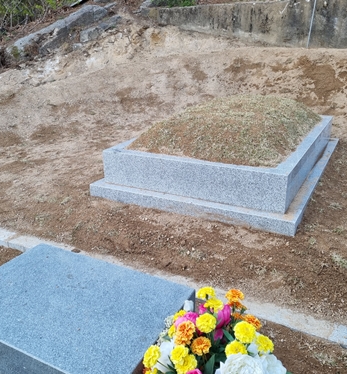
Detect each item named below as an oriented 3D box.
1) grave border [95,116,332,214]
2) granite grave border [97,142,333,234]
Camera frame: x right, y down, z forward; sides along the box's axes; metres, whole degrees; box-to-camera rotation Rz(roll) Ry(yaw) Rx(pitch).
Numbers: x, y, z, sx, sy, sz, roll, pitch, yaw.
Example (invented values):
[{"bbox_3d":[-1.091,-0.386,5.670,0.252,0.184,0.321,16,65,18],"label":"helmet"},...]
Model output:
[{"bbox_3d":[0.672,-0.449,4.035,1.609,0.292,2.483,9,23,27],"label":"grave border"},{"bbox_3d":[0.676,-0.261,4.104,1.814,0.109,2.687,9,23,27],"label":"granite grave border"}]

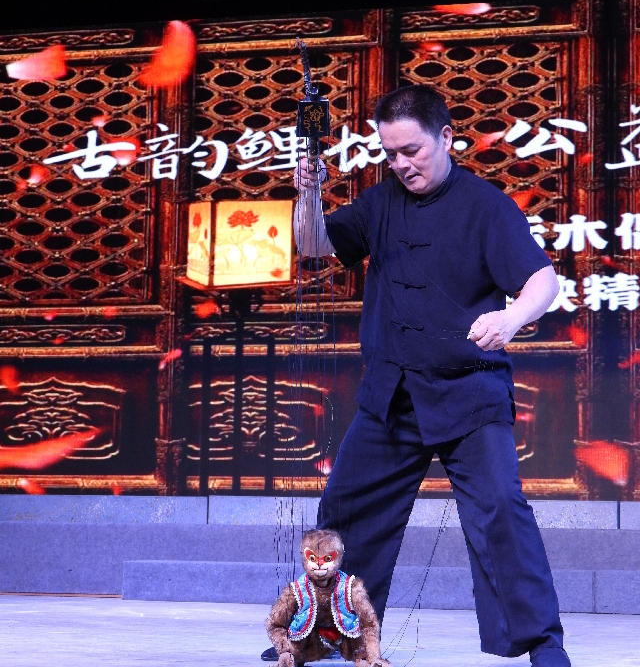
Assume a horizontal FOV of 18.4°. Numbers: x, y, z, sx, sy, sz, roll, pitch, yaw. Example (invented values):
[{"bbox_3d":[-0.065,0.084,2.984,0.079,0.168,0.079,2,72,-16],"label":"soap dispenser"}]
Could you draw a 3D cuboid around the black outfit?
[{"bbox_3d":[0.308,0.195,5.200,0.670,1.300,0.420,-1,-4,21],"label":"black outfit"}]

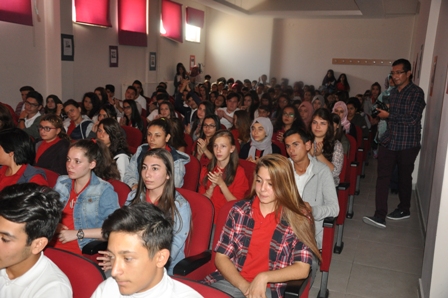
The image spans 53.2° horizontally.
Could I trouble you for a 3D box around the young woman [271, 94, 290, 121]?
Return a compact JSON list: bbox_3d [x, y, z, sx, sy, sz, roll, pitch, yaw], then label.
[{"bbox_3d":[0.880,-0.310,7.455,0.473,1.182,0.739,6,12,20],"label":"young woman"}]

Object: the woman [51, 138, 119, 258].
[{"bbox_3d":[-0.994,0.534,2.784,0.480,1.150,0.760,7,9,30],"label":"woman"}]

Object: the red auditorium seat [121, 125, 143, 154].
[{"bbox_3d":[-1.293,0.204,5.281,0.581,0.877,0.591,6,12,20],"label":"red auditorium seat"}]

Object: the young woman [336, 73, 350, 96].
[{"bbox_3d":[3.255,-1.369,12.454,0.414,1.497,0.295,6,12,20],"label":"young woman"}]

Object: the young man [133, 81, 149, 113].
[{"bbox_3d":[-1.702,-0.613,8.327,0.500,1.297,0.780,7,9,25],"label":"young man"}]

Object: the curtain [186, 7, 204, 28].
[{"bbox_3d":[-0.768,-3.704,12.665,0.080,0.447,1.170,6,9,20],"label":"curtain"}]

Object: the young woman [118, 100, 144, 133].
[{"bbox_3d":[-1.290,-0.115,6.181,0.473,1.162,0.719,6,12,20],"label":"young woman"}]

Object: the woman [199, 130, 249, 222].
[{"bbox_3d":[-0.085,0.466,3.322,0.460,1.150,0.760,6,9,24],"label":"woman"}]

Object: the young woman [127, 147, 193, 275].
[{"bbox_3d":[-0.486,0.598,2.597,0.480,1.150,0.760,7,9,26],"label":"young woman"}]

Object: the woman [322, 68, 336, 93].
[{"bbox_3d":[2.871,-1.375,12.308,0.480,1.600,0.320,7,9,25],"label":"woman"}]

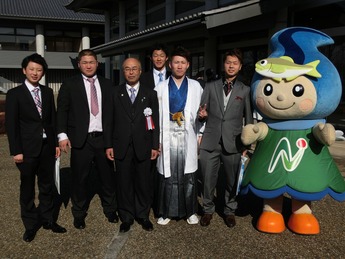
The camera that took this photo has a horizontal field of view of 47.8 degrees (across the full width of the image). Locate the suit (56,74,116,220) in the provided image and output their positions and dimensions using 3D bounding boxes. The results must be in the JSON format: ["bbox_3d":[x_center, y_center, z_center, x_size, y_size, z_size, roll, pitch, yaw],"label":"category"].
[{"bbox_3d":[-0.870,0.194,3.943,0.548,1.490,0.360,-1,7,-12],"label":"suit"}]

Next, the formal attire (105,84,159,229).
[{"bbox_3d":[-0.392,0.243,3.808,0.501,1.387,0.330,0,7,-4],"label":"formal attire"}]

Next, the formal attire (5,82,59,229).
[{"bbox_3d":[-1.315,0.255,3.677,0.440,1.417,0.360,-2,7,-18],"label":"formal attire"}]

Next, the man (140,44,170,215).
[{"bbox_3d":[-0.129,0.019,4.171,0.448,1.826,0.360,0,7,-3],"label":"man"}]

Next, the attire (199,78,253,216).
[{"bbox_3d":[0.539,0.194,3.973,0.518,1.418,0.340,0,7,4],"label":"attire"}]

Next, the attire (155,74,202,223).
[{"bbox_3d":[0.072,0.204,4.004,0.499,1.477,0.380,0,7,0],"label":"attire"}]

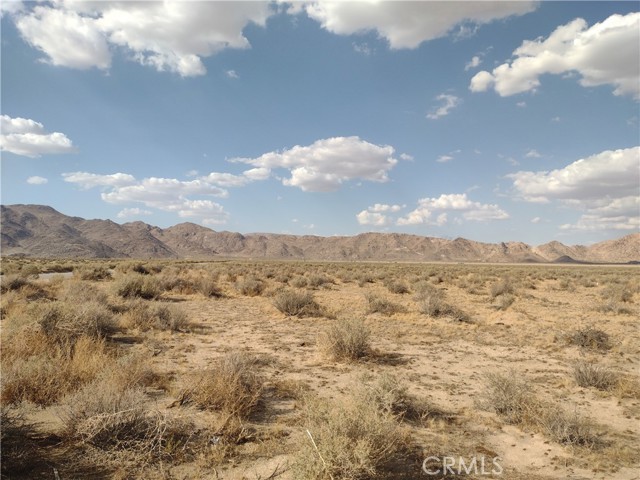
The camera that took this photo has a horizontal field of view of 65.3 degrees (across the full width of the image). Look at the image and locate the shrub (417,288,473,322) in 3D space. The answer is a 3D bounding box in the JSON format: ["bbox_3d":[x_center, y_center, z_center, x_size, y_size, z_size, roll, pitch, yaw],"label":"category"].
[{"bbox_3d":[3.334,1.727,13.600,1.480,0.918,1.258,0,-3,14],"label":"shrub"}]

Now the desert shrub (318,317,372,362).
[{"bbox_3d":[0.403,1.606,8.186,0.826,0.683,0.743,0,-2,3],"label":"desert shrub"}]

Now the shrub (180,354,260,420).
[{"bbox_3d":[-1.051,1.498,5.300,0.872,0.602,0.742,1,-3,-11],"label":"shrub"}]

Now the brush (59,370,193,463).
[{"bbox_3d":[-1.643,1.431,4.243,1.058,0.638,0.899,1,-3,-21],"label":"brush"}]

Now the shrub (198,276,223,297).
[{"bbox_3d":[-5.041,2.122,23.013,1.072,0.831,1.019,1,-2,-12],"label":"shrub"}]

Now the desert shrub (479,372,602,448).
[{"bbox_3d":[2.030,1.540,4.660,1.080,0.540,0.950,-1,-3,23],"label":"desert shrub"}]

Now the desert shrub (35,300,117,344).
[{"bbox_3d":[-4.800,1.586,9.826,1.447,0.788,1.230,2,-3,-26],"label":"desert shrub"}]

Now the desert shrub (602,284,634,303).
[{"bbox_3d":[12.183,2.178,20.456,1.196,0.708,1.017,-1,-3,31],"label":"desert shrub"}]

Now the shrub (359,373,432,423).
[{"bbox_3d":[0.786,1.606,5.199,0.746,0.437,0.709,0,-2,9],"label":"shrub"}]

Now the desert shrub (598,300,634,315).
[{"bbox_3d":[9.434,2.143,15.998,1.119,0.374,1.007,-1,-3,30],"label":"desert shrub"}]

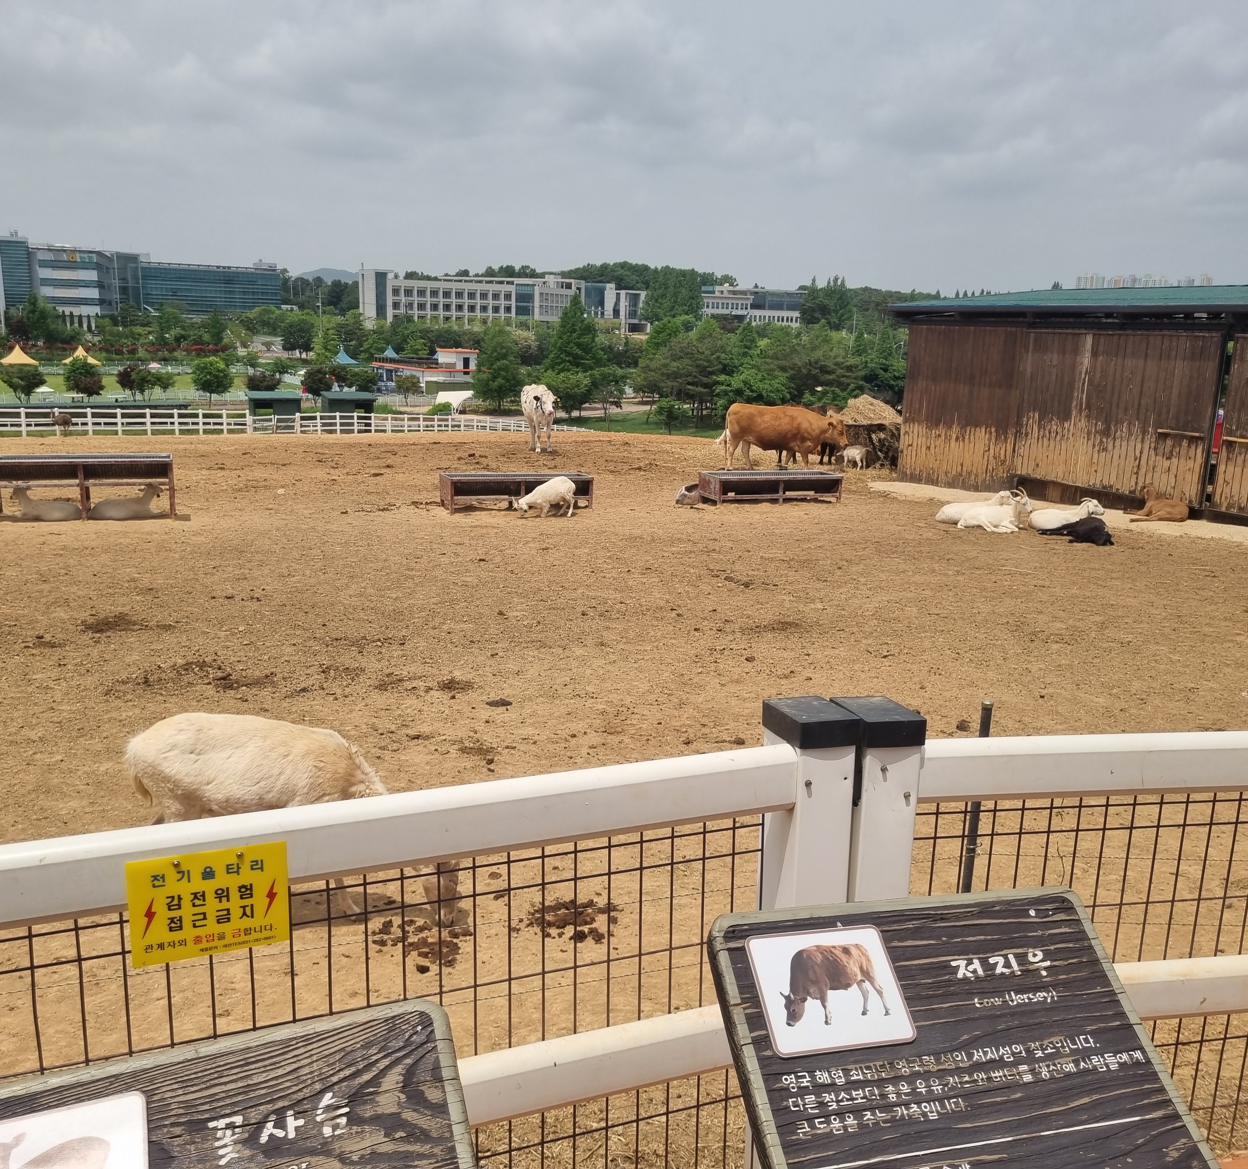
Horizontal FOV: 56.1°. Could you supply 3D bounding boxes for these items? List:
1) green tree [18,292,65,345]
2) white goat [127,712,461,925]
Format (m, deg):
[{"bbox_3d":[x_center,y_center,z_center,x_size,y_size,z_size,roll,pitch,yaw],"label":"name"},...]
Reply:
[{"bbox_3d":[-101.840,-46.126,203.989,8.316,9.107,8.316,1,13,0],"label":"green tree"},{"bbox_3d":[-1.364,0.976,4.872,1.330,0.887,0.380,1,13,1],"label":"white goat"}]

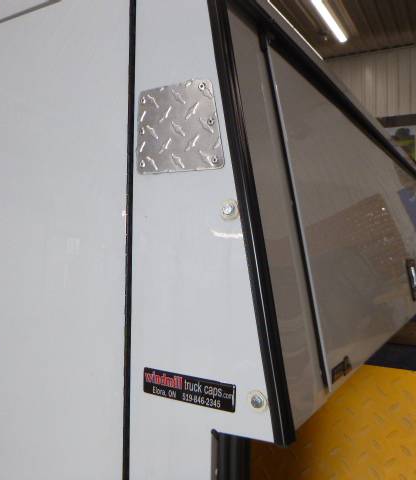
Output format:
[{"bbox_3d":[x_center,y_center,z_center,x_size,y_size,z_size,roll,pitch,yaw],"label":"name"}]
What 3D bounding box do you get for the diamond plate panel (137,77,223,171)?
[{"bbox_3d":[-0.037,-0.136,0.557,0.129,0.108,0.005,0,-1,31],"label":"diamond plate panel"}]

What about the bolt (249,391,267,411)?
[{"bbox_3d":[0.051,0.174,0.496,0.021,0.021,0.009,0,-1,31],"label":"bolt"}]

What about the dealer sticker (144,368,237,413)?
[{"bbox_3d":[-0.025,0.176,0.546,0.129,0.032,0.003,0,-1,31],"label":"dealer sticker"}]

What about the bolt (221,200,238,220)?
[{"bbox_3d":[0.022,-0.034,0.517,0.021,0.021,0.009,0,-1,31],"label":"bolt"}]

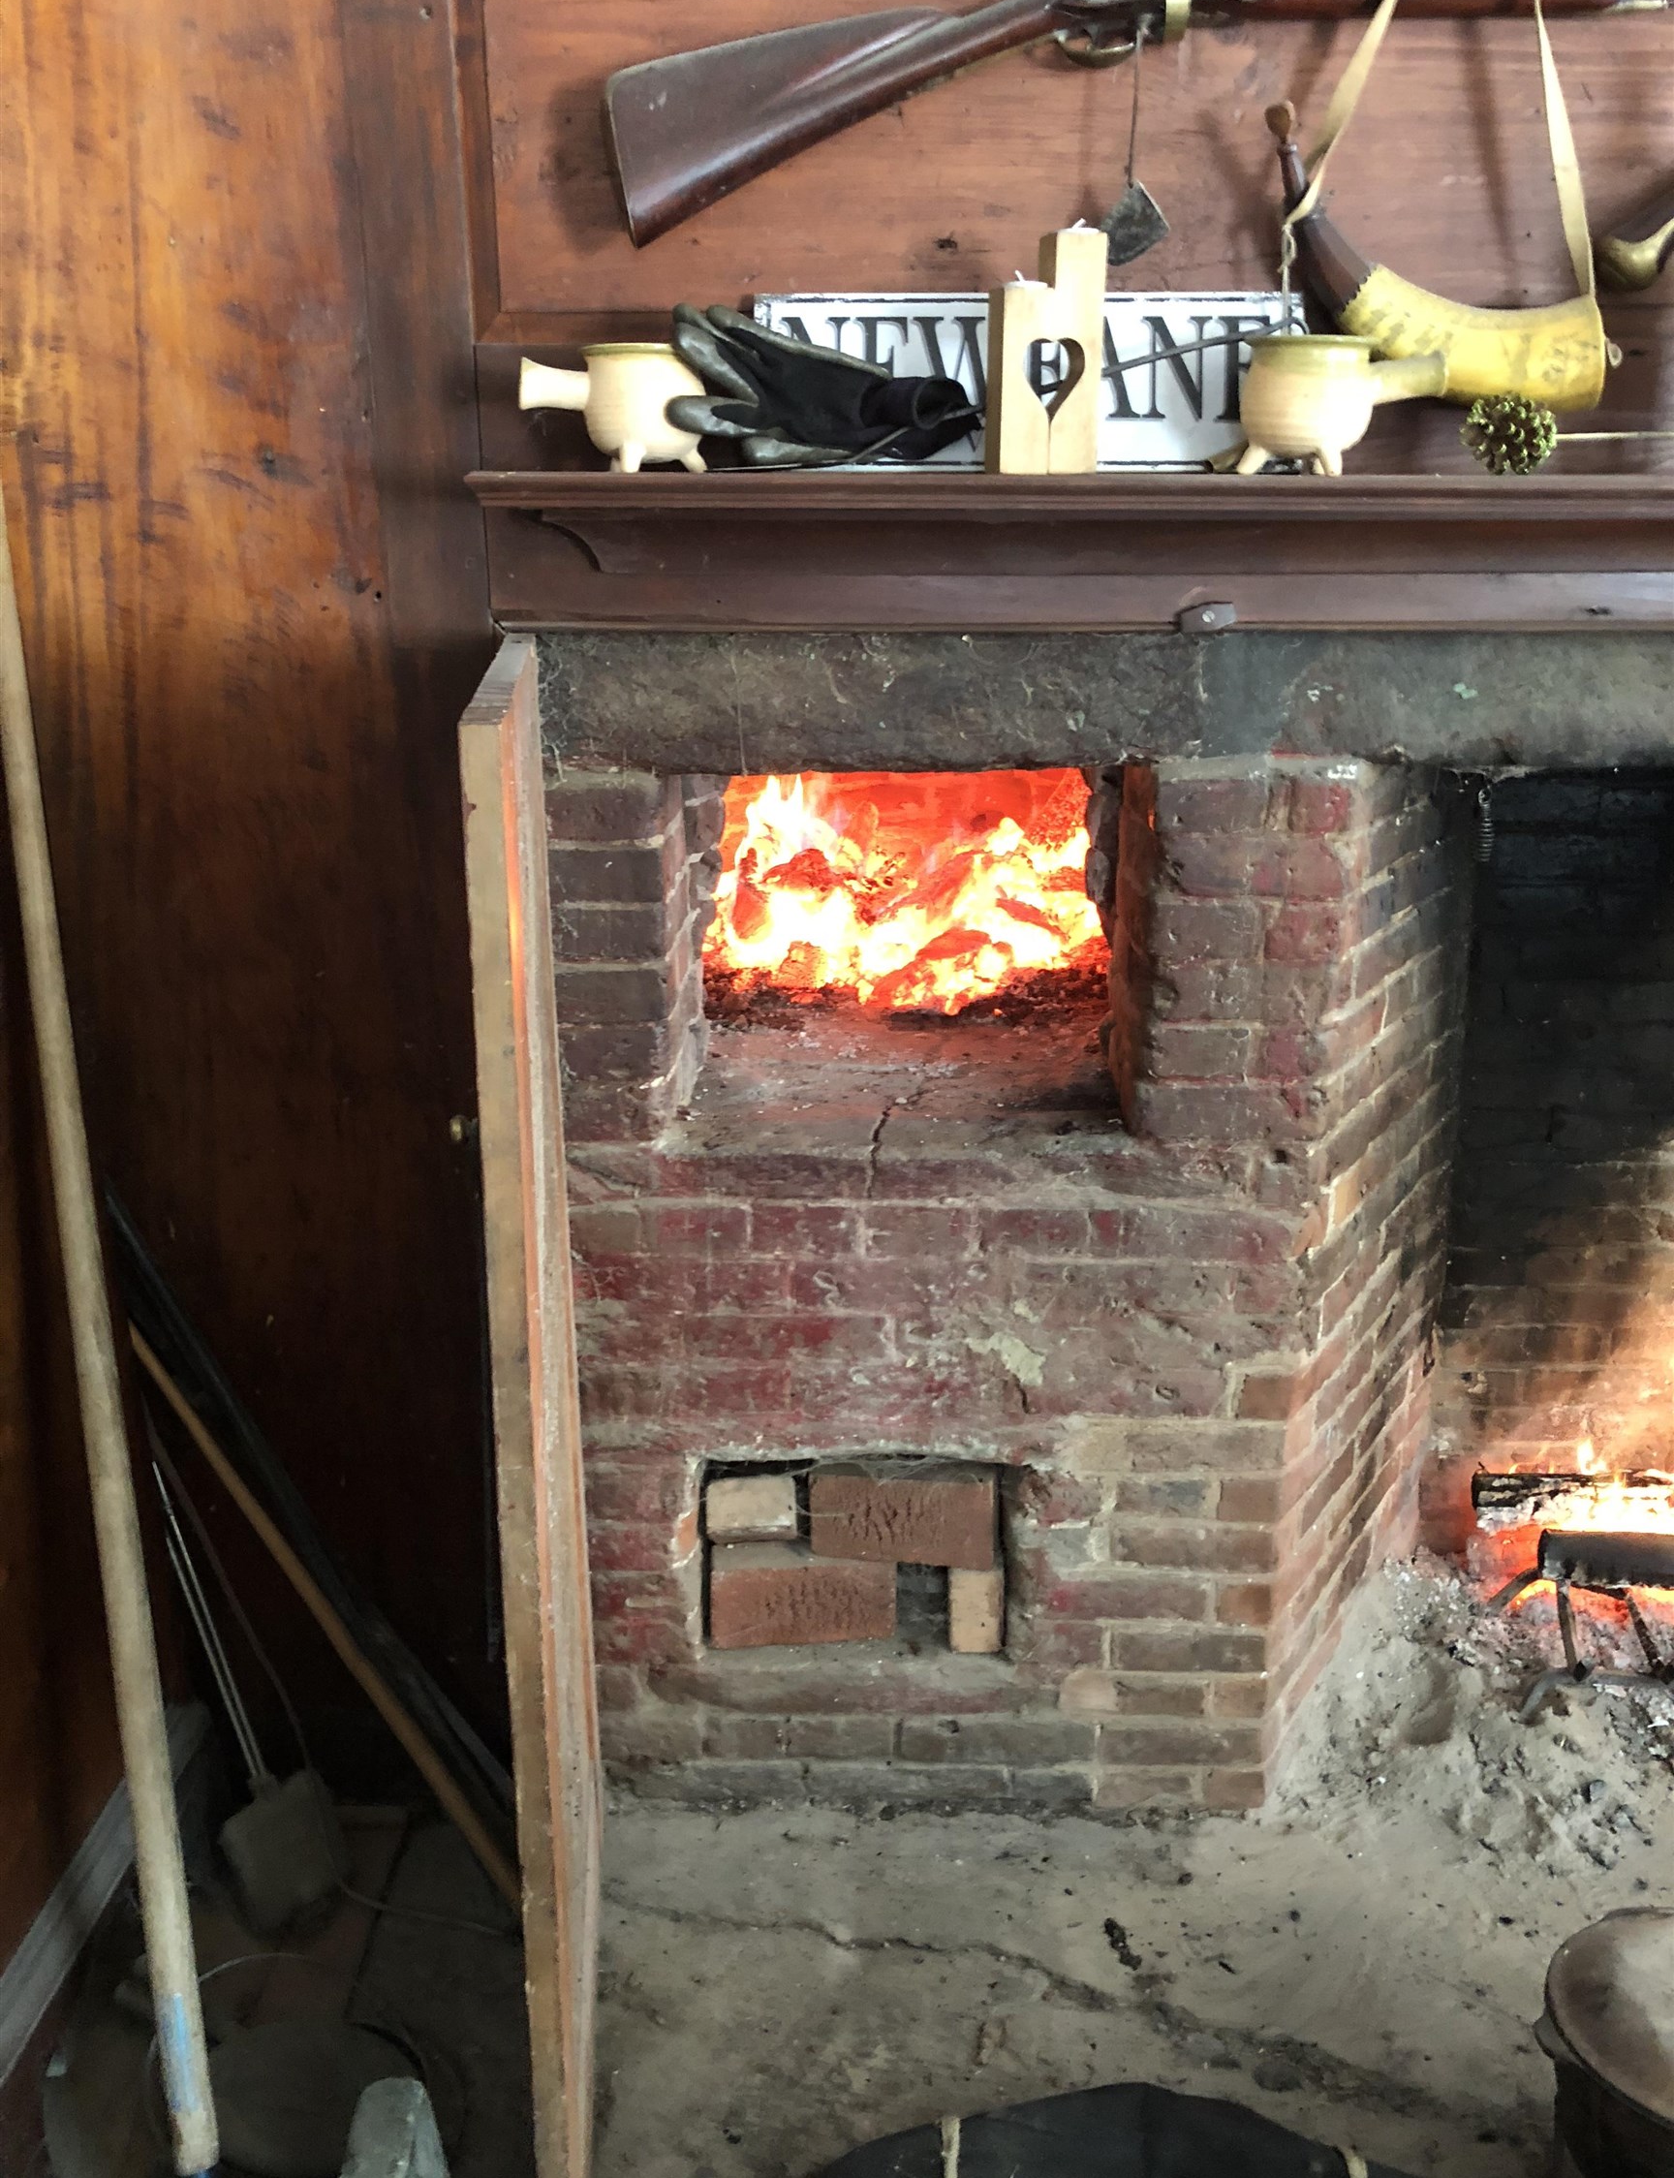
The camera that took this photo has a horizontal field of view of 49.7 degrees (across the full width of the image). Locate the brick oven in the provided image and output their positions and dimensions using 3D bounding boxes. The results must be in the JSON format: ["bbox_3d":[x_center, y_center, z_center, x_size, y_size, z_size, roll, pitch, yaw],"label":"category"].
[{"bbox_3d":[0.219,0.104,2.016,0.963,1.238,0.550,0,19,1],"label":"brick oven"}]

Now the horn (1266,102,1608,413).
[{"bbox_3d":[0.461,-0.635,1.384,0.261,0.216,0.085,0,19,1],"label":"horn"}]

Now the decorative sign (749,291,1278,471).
[{"bbox_3d":[0.154,-0.566,1.450,0.440,0.134,0.018,0,19,1],"label":"decorative sign"}]

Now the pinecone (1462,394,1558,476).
[{"bbox_3d":[0.526,-0.511,1.411,0.075,0.060,0.064,0,19,1],"label":"pinecone"}]

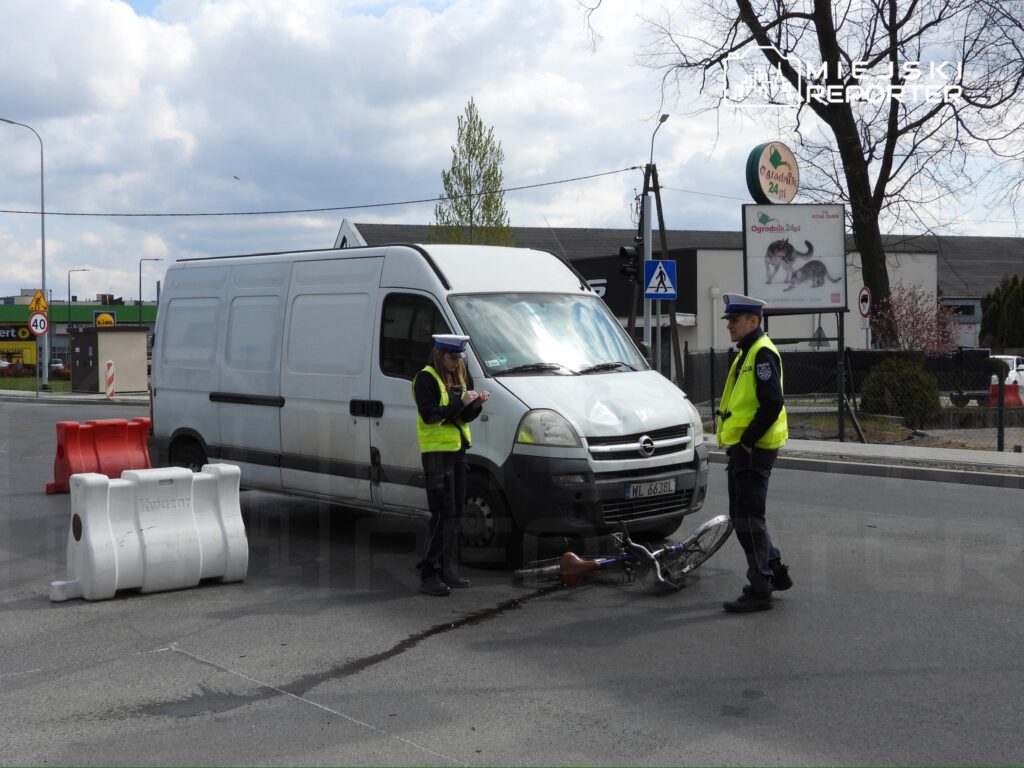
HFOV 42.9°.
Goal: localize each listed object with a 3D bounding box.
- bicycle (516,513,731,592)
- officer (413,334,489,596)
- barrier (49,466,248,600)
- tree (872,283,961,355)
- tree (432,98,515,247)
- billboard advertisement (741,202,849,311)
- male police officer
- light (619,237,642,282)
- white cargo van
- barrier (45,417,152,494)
[{"bbox_3d":[0.718,1.079,8.551,1.580,0.480,0.840,-5,-2,-19],"label":"bicycle"},{"bbox_3d":[-0.399,0.506,8.243,0.430,1.640,0.470,2,3,37],"label":"officer"},{"bbox_3d":[-2.363,0.921,8.496,1.140,0.790,0.470,-2,3,-36],"label":"barrier"},{"bbox_3d":[9.634,-0.853,30.988,2.100,3.100,2.000,0,2,0],"label":"tree"},{"bbox_3d":[-1.062,-3.438,34.921,2.300,8.160,2.300,0,2,0],"label":"tree"},{"bbox_3d":[4.283,-1.892,19.700,1.750,1.650,0.150,-1,2,-19],"label":"billboard advertisement"},{"bbox_3d":[1.440,0.398,7.765,0.440,1.880,0.510,-1,3,-17],"label":"male police officer"},{"bbox_3d":[1.856,-1.918,20.300,0.330,0.660,0.250,-1,2,-33],"label":"light"},{"bbox_3d":[-0.945,-0.031,11.208,1.990,2.430,5.790,-3,4,-41],"label":"white cargo van"},{"bbox_3d":[-4.607,0.800,14.604,1.160,0.770,0.410,-1,2,-40],"label":"barrier"}]

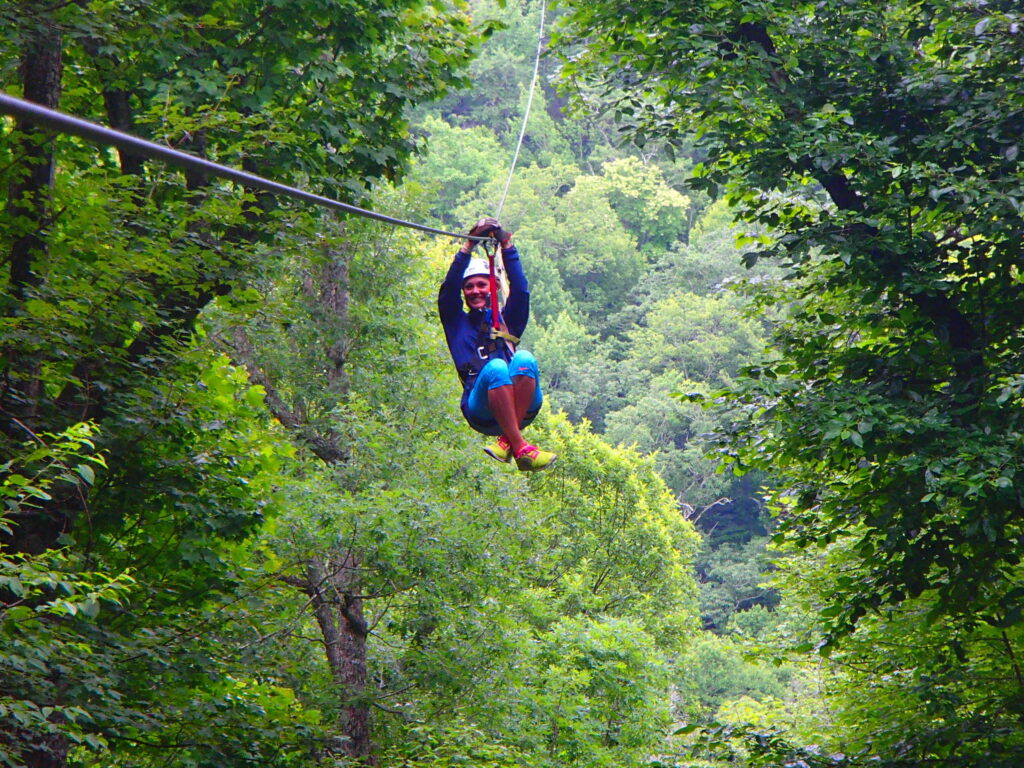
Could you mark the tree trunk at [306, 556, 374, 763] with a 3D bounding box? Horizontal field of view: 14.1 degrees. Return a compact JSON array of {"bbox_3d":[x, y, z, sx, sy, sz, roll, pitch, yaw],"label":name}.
[{"bbox_3d":[-1.703,2.708,41.000,0.634,2.099,0.450,0,0,0],"label":"tree trunk"}]

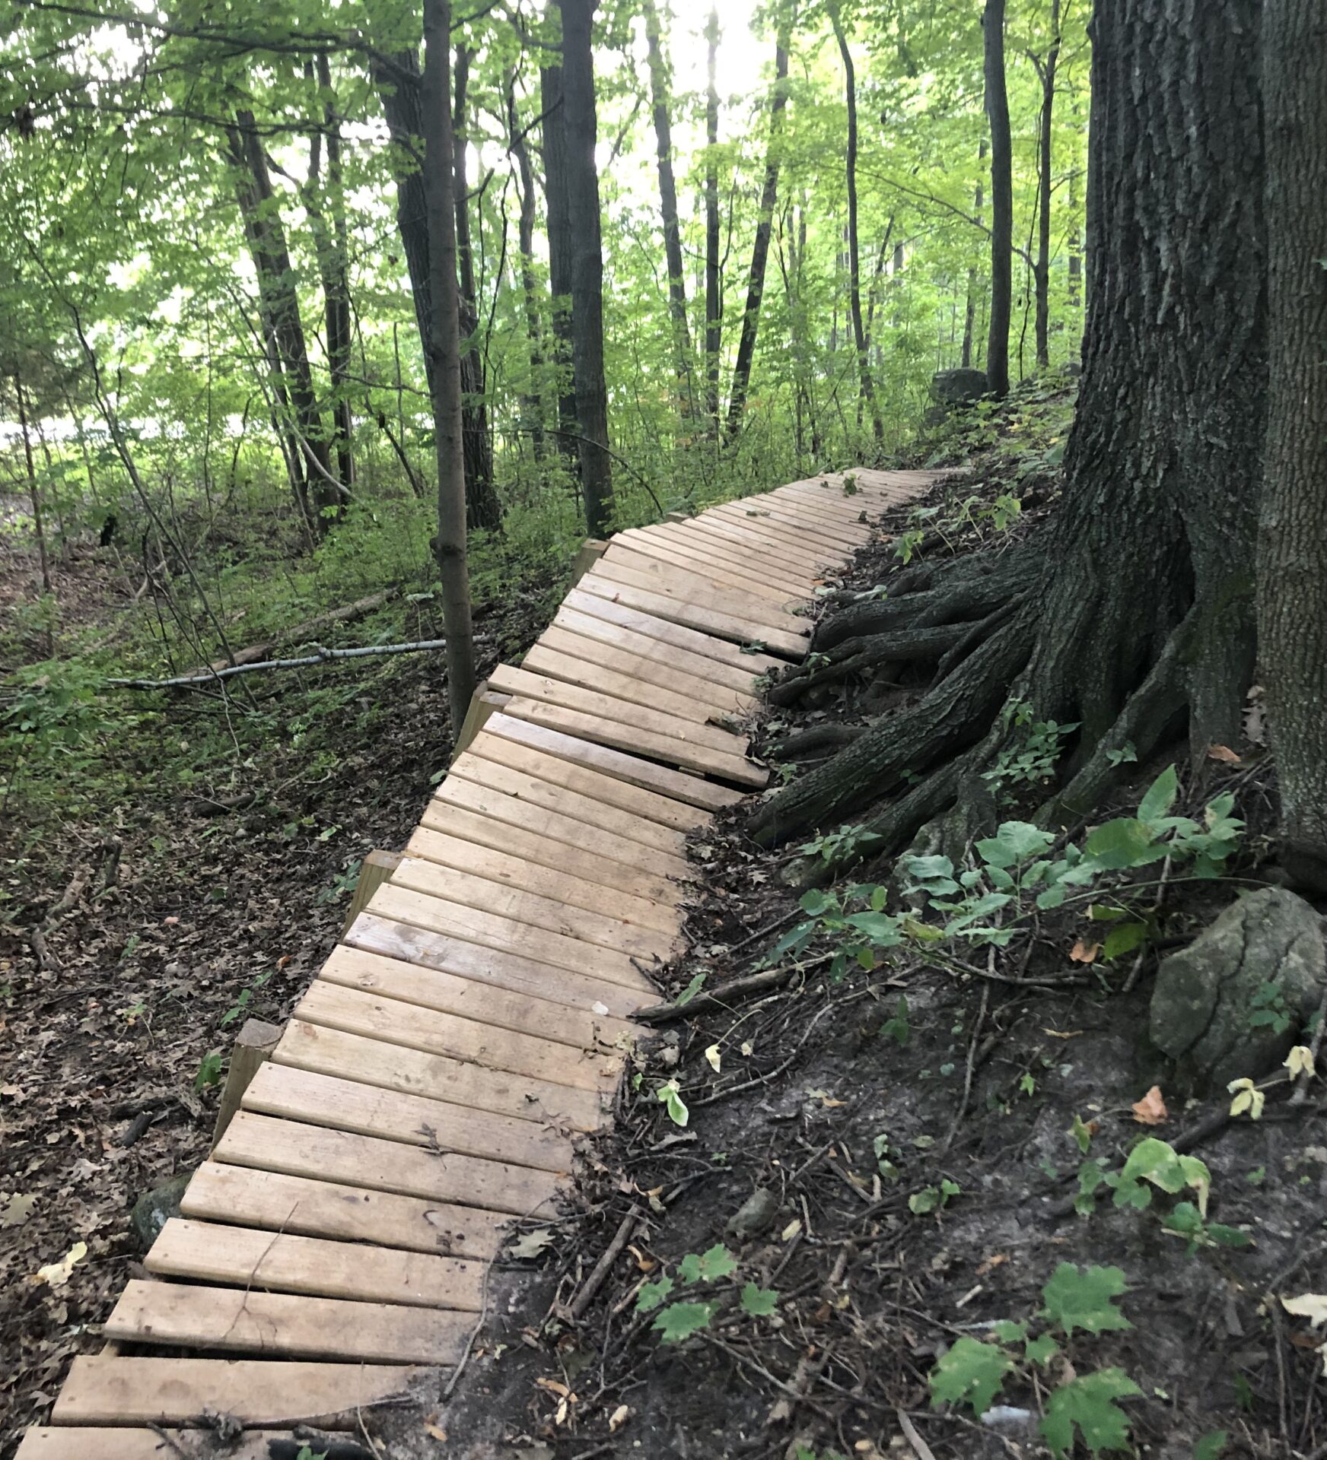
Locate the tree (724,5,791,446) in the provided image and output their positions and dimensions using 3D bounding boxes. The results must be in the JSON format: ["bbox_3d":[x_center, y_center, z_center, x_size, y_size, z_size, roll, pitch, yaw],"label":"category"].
[{"bbox_3d":[1.050,-5.643,17.853,0.200,4.758,0.200,7,16,1],"label":"tree"}]

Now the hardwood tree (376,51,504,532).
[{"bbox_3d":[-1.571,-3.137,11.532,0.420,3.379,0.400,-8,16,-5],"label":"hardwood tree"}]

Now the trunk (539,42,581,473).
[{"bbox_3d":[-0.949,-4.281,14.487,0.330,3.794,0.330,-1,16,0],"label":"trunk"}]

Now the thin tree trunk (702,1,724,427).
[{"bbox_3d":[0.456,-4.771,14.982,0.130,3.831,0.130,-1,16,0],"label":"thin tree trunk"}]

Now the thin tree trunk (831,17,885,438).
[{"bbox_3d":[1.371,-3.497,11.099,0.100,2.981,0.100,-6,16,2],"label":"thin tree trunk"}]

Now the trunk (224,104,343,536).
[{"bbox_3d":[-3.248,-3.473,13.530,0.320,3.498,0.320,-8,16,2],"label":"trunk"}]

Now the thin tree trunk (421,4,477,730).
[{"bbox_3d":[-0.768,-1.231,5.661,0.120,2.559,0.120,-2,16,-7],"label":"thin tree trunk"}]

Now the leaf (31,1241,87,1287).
[{"bbox_3d":[-1.152,1.018,3.000,0.075,0.030,0.140,5,17,22],"label":"leaf"}]

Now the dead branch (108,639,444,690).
[{"bbox_3d":[-1.922,-0.354,7.947,2.143,0.100,0.120,-6,13,19],"label":"dead branch"}]

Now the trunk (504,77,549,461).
[{"bbox_3d":[-1.439,-4.904,16.975,0.190,3.920,0.190,-3,16,-4],"label":"trunk"}]

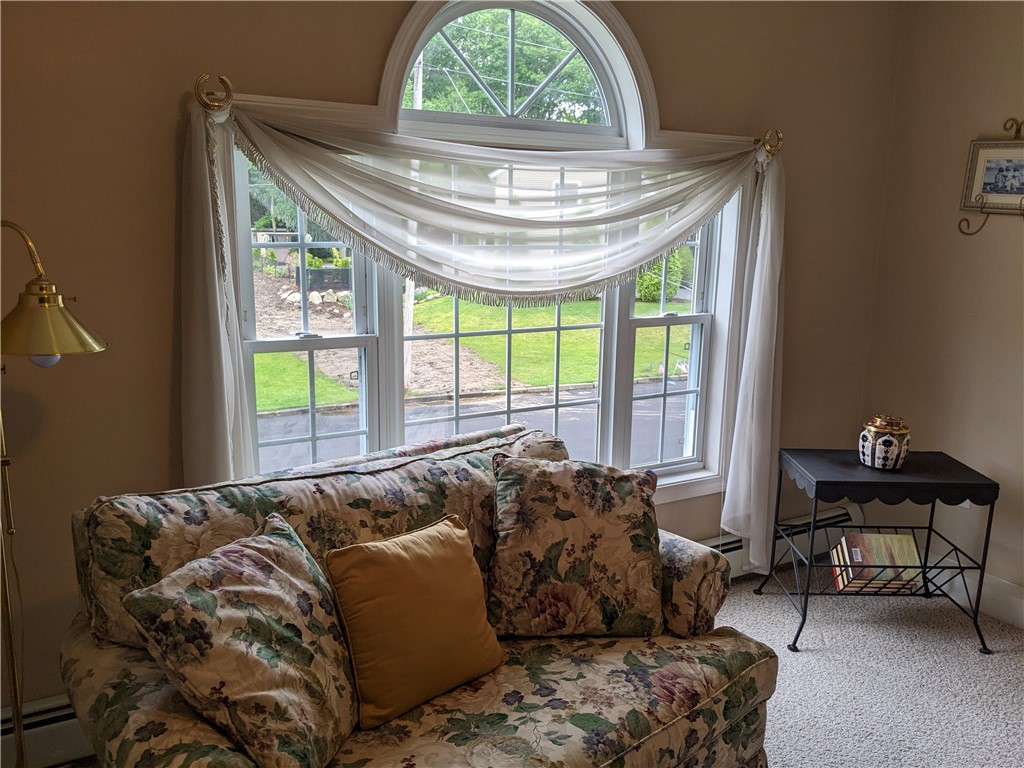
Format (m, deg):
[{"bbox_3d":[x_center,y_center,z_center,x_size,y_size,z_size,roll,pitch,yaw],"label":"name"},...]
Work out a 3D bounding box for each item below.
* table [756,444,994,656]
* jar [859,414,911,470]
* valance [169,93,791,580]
[{"bbox_3d":[1.326,0.590,2.929,0.700,0.606,0.450,1,12,1],"label":"table"},{"bbox_3d":[1.334,0.205,2.858,0.171,0.177,0.171,1,12,1],"label":"jar"},{"bbox_3d":[0.103,0.042,2.661,2.240,1.700,0.170,-6,13,-29],"label":"valance"}]

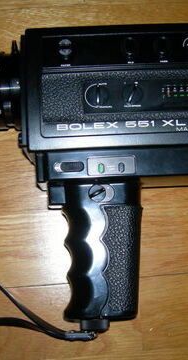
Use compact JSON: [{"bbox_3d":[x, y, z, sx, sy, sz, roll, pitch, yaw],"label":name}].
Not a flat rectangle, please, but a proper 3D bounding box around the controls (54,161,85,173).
[{"bbox_3d":[-0.019,-0.010,0.386,0.024,0.005,0.009,-2,83,-5],"label":"controls"}]

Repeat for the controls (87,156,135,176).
[{"bbox_3d":[0.013,-0.011,0.390,0.036,0.004,0.015,-2,83,-5],"label":"controls"}]

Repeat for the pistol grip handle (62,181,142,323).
[{"bbox_3d":[0.006,0.057,0.406,0.059,0.040,0.109,-2,83,-5],"label":"pistol grip handle"}]

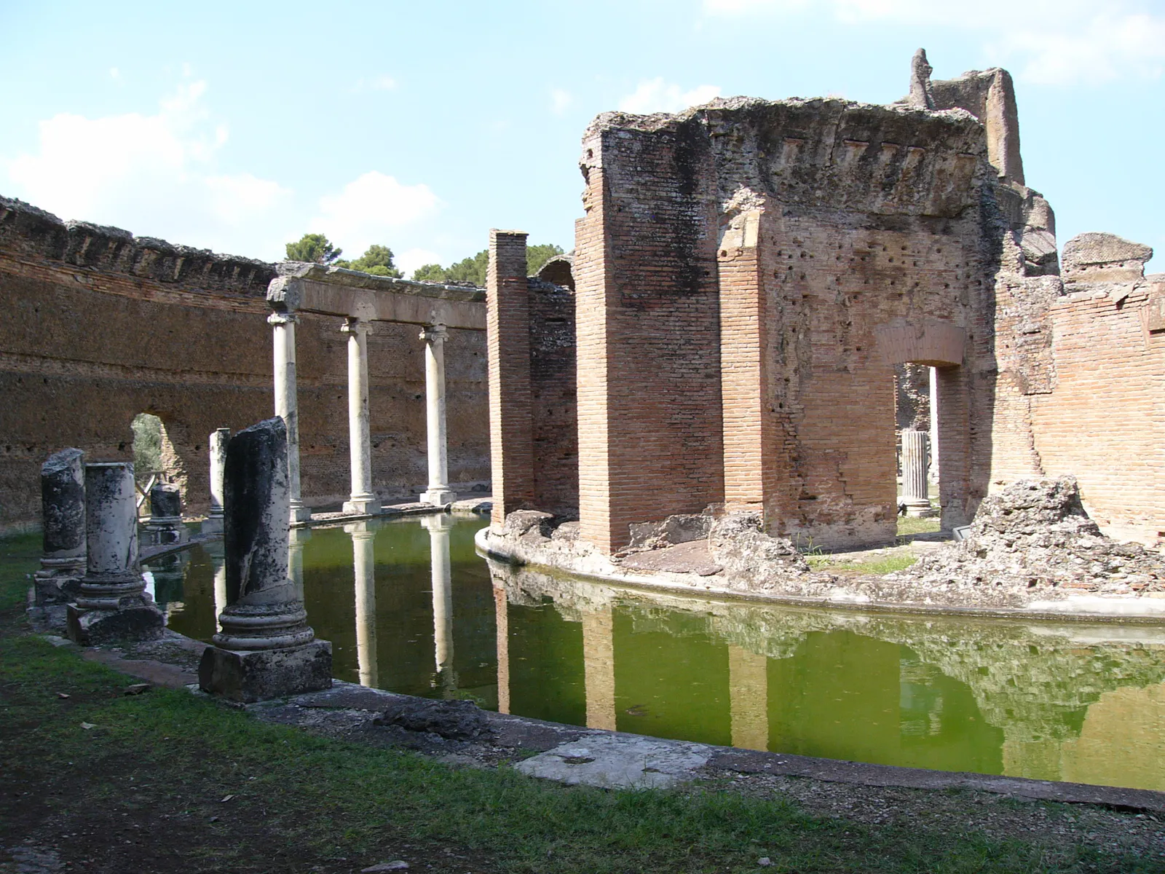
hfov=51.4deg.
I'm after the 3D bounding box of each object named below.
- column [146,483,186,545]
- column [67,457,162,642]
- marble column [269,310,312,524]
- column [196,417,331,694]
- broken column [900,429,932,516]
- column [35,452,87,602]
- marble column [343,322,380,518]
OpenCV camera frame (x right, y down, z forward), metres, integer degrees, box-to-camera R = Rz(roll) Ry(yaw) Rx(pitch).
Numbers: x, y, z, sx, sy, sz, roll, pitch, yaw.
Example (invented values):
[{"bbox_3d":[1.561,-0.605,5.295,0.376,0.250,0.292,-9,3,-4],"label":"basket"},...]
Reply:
[{"bbox_3d":[-7.176,1.325,20.842,0.640,1.037,0.640,-2,0,1],"label":"column"},{"bbox_3d":[-4.017,0.979,10.338,0.640,1.514,0.640,-2,0,-35],"label":"column"},{"bbox_3d":[-6.317,-0.453,26.030,0.640,4.552,0.640,-2,0,19],"label":"marble column"},{"bbox_3d":[-2.164,0.774,8.099,0.640,1.806,0.640,-2,0,-44],"label":"column"},{"bbox_3d":[5.912,0.632,21.559,0.570,1.506,0.570,-2,0,14],"label":"broken column"},{"bbox_3d":[-5.421,0.960,12.726,0.640,1.642,0.640,-2,0,-26],"label":"column"},{"bbox_3d":[-5.242,-0.499,28.558,0.640,4.583,0.640,-2,0,28],"label":"marble column"}]

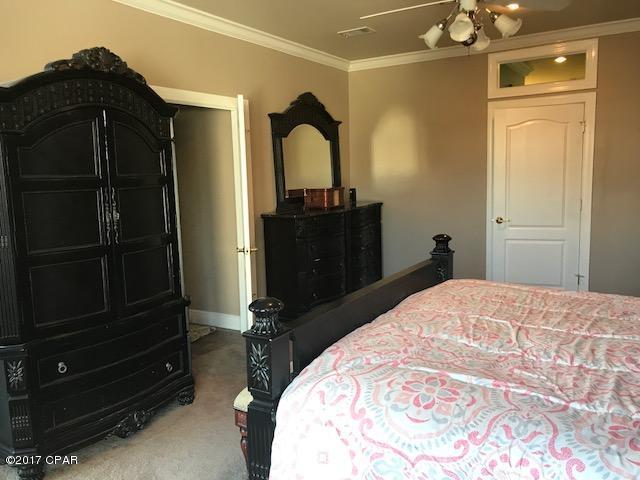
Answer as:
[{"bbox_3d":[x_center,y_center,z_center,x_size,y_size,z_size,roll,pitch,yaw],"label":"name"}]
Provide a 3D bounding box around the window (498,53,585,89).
[{"bbox_3d":[2.122,-1.615,4.964,0.767,0.231,0.060,3,9,32],"label":"window"}]

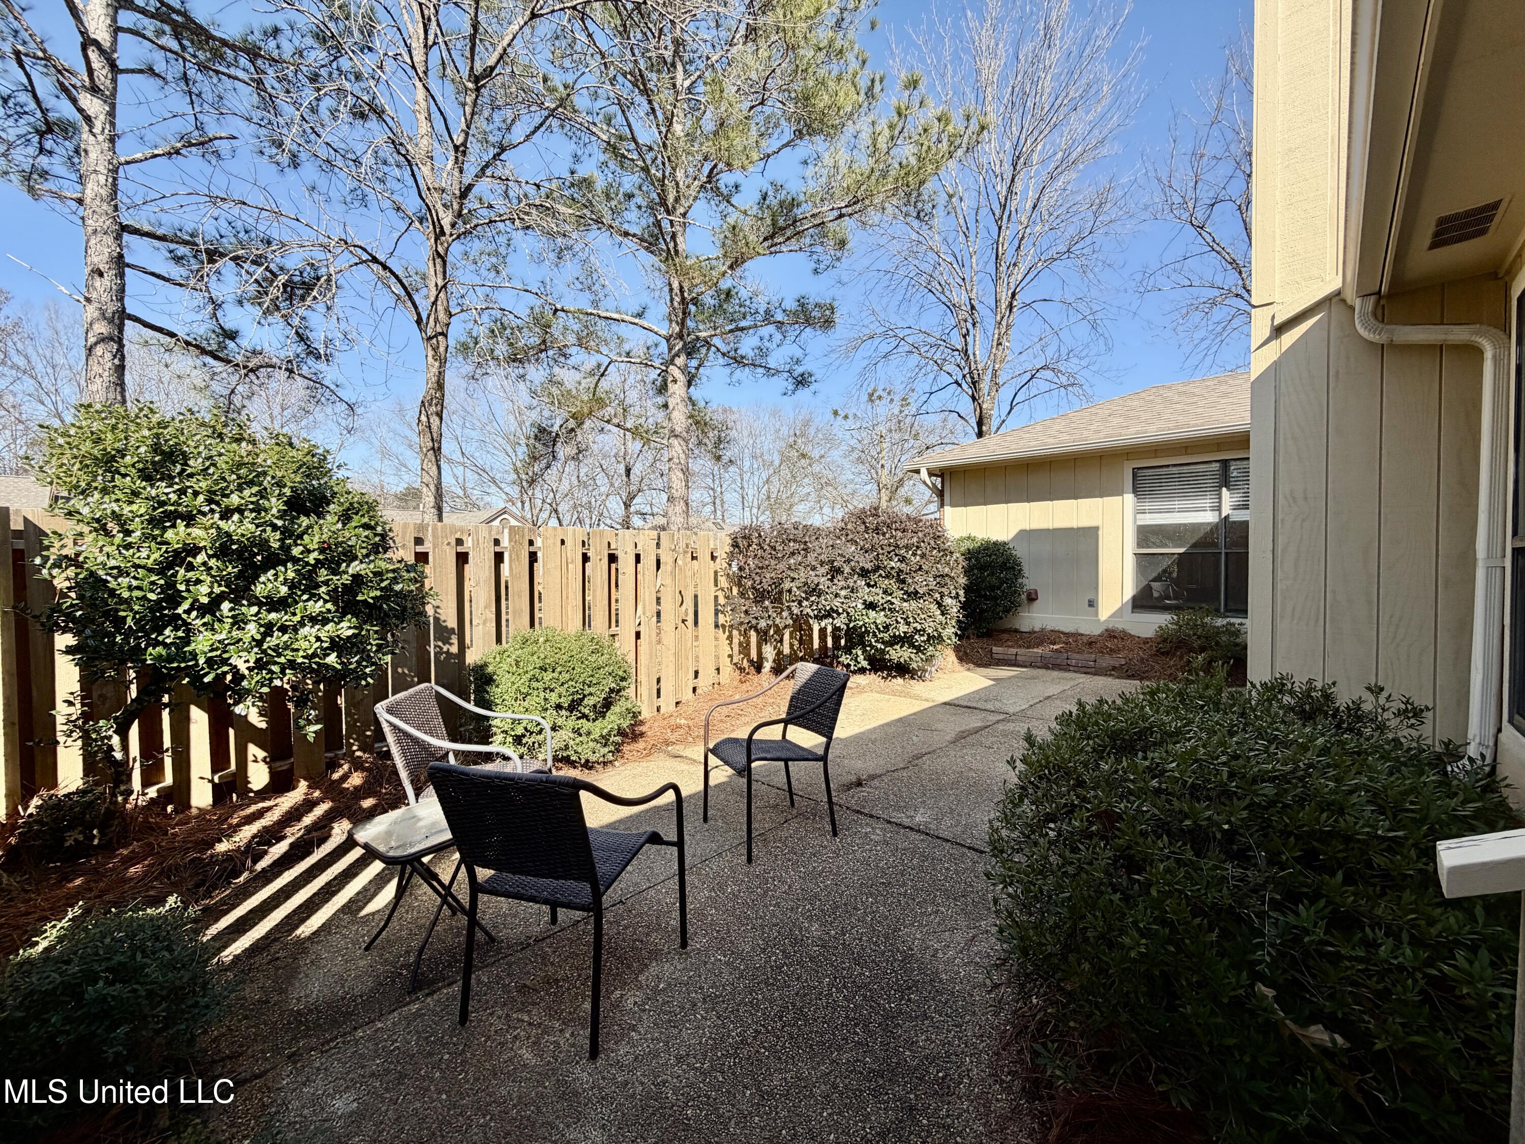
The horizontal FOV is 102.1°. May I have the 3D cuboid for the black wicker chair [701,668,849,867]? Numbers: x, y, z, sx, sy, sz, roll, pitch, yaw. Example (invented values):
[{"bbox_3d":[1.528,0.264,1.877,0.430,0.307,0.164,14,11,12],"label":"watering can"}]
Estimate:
[{"bbox_3d":[0.078,1.006,3.486,0.670,0.880,0.623,-1,1,-27],"label":"black wicker chair"}]

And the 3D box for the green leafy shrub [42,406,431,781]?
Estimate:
[{"bbox_3d":[-2.767,0.261,3.405,1.300,2.200,1.650,0,1,44],"label":"green leafy shrub"}]

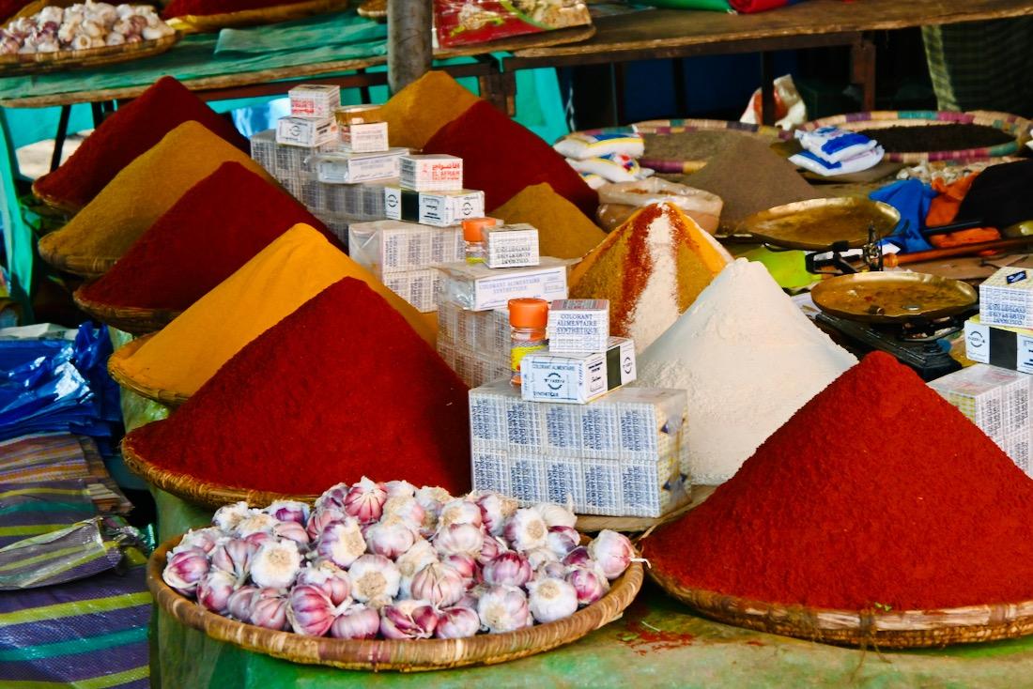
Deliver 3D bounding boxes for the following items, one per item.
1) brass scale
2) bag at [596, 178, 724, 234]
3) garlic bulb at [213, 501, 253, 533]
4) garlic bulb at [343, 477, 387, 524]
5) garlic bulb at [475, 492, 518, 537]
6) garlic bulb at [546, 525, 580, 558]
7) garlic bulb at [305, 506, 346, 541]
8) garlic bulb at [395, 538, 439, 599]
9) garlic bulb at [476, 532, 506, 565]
[{"bbox_3d":[0.500,-0.097,3.020,0.230,0.170,0.540,-4,15,-12],"label":"brass scale"},{"bbox_3d":[0.256,-0.236,3.700,0.230,0.115,0.200,0,14,0],"label":"bag"},{"bbox_3d":[-0.316,0.194,2.299,0.046,0.046,0.045,12,-23,-28],"label":"garlic bulb"},{"bbox_3d":[-0.165,0.171,2.245,0.048,0.050,0.048,-3,30,0],"label":"garlic bulb"},{"bbox_3d":[-0.022,0.185,2.248,0.048,0.049,0.049,-19,0,24],"label":"garlic bulb"},{"bbox_3d":[0.049,0.208,2.160,0.044,0.042,0.044,0,15,0],"label":"garlic bulb"},{"bbox_3d":[-0.196,0.184,2.120,0.046,0.044,0.046,0,15,0],"label":"garlic bulb"},{"bbox_3d":[-0.098,0.219,2.025,0.047,0.047,0.046,1,50,17],"label":"garlic bulb"},{"bbox_3d":[-0.028,0.212,2.130,0.046,0.044,0.046,0,14,0],"label":"garlic bulb"}]

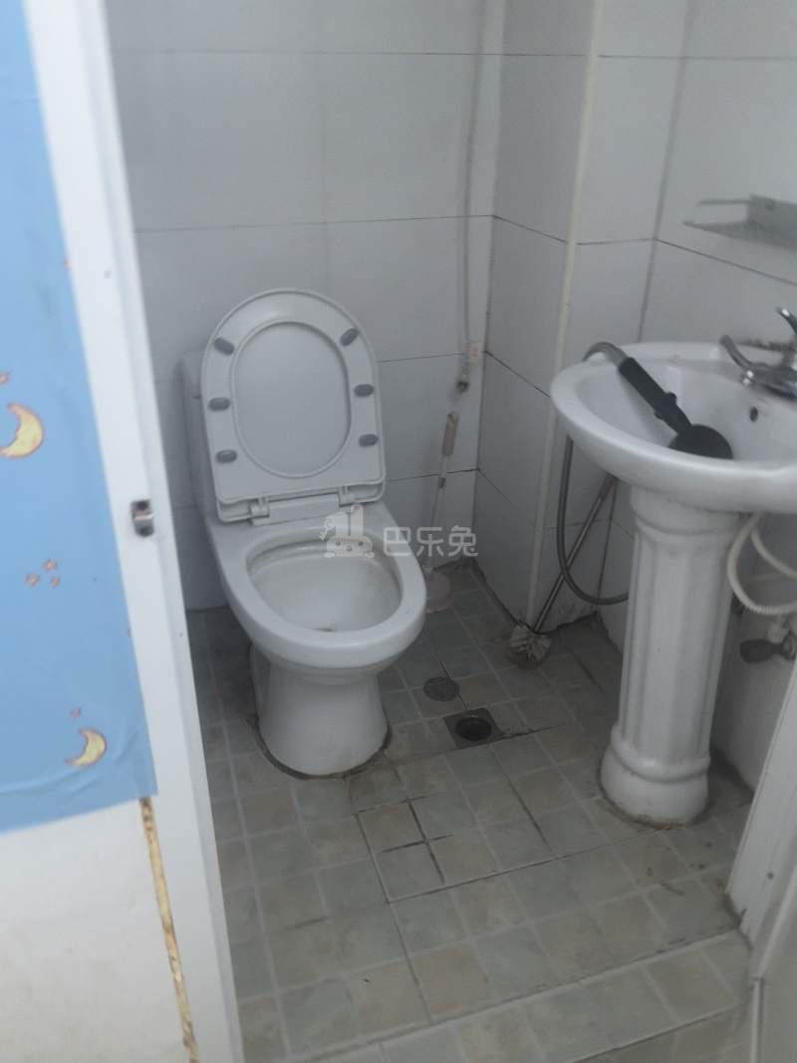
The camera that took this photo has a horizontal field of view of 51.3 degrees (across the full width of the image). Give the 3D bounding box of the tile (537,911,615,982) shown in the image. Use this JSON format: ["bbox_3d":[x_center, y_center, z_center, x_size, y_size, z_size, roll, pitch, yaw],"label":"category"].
[{"bbox_3d":[0.268,0.634,1.272,0.096,0.010,0.096,-8,29,-16],"label":"tile"}]

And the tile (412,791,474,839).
[{"bbox_3d":[0.082,0.511,1.492,0.093,0.010,0.093,-8,30,-15],"label":"tile"}]

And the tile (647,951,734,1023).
[{"bbox_3d":[0.427,0.666,1.217,0.093,0.010,0.092,-8,30,-15],"label":"tile"}]

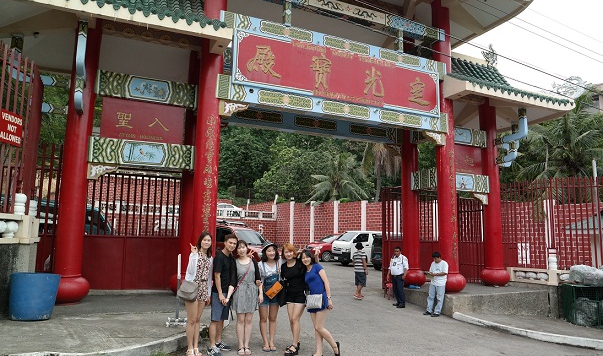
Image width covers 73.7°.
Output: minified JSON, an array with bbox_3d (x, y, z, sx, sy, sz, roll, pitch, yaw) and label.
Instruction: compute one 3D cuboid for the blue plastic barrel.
[{"bbox_3d":[-4.493,2.006,6.806,0.730,0.710,0.730,6,-9,-30],"label":"blue plastic barrel"}]

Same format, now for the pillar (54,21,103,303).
[{"bbox_3d":[-4.750,-0.498,8.634,0.820,6.125,0.820,4,-8,-23],"label":"pillar"}]

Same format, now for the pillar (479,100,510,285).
[{"bbox_3d":[6.047,0.359,12.784,0.820,5.910,0.820,4,-8,-23],"label":"pillar"}]

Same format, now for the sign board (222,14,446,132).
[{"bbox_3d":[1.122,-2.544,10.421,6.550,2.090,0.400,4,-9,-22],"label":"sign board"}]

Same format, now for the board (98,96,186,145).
[{"bbox_3d":[-3.626,-1.271,9.258,1.750,0.900,0.130,4,-9,-22],"label":"board"}]

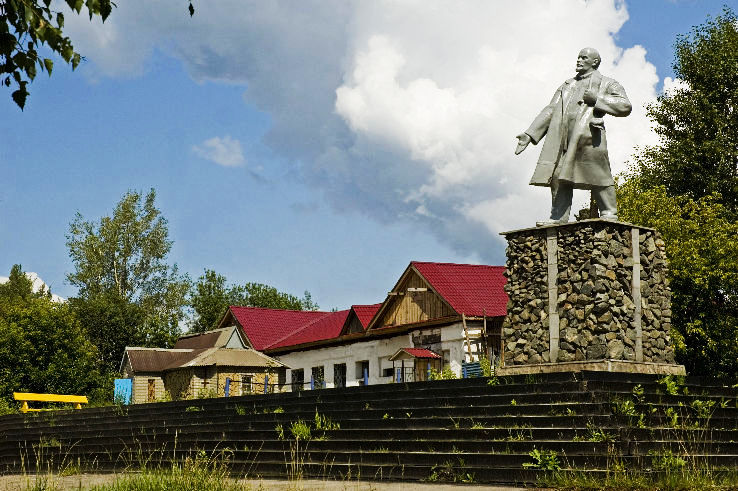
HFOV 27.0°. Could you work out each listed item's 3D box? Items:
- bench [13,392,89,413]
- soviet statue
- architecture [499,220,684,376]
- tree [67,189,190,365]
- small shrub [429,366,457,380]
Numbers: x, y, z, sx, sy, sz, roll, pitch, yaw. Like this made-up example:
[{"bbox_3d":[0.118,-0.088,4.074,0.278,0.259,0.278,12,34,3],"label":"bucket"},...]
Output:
[{"bbox_3d":[-8.455,4.314,40.792,2.150,0.800,0.600,7,-10,-42],"label":"bench"},{"bbox_3d":[2.985,-1.526,22.211,1.500,2.680,1.050,-6,-10,38],"label":"soviet statue"},{"bbox_3d":[3.210,0.899,22.082,1.930,2.140,1.930,-8,-11,44],"label":"architecture"},{"bbox_3d":[-13.151,3.809,83.251,6.700,13.400,6.300,0,-8,0],"label":"tree"},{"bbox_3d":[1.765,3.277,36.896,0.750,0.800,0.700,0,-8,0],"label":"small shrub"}]

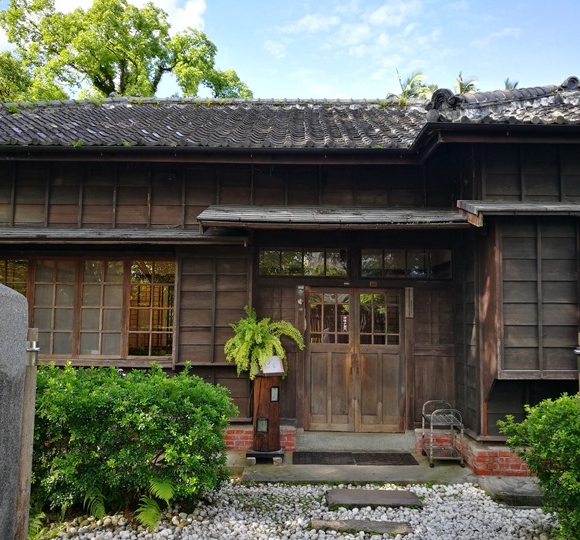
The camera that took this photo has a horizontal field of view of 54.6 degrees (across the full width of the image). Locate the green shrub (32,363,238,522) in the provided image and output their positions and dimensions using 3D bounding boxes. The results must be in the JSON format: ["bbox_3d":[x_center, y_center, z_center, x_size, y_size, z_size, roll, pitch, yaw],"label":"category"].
[{"bbox_3d":[-1.666,1.584,5.536,2.257,1.261,1.350,0,-4,0],"label":"green shrub"}]

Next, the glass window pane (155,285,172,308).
[{"bbox_3d":[-1.591,0.336,7.089,0.266,0.280,0.020,1,-5,0],"label":"glass window pane"}]

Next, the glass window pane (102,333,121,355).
[{"bbox_3d":[-2.238,0.931,7.061,0.239,0.281,0.020,1,-5,0],"label":"glass window pane"}]

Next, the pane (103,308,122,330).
[{"bbox_3d":[-2.258,0.636,7.148,0.248,0.284,0.020,1,-5,1],"label":"pane"}]

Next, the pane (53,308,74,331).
[{"bbox_3d":[-2.876,0.633,7.155,0.246,0.282,0.020,1,-5,1],"label":"pane"}]

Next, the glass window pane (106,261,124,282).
[{"bbox_3d":[-2.243,0.021,7.201,0.236,0.281,0.020,1,-5,1],"label":"glass window pane"}]

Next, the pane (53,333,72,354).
[{"bbox_3d":[-2.881,0.939,7.128,0.245,0.283,0.020,1,-5,1],"label":"pane"}]

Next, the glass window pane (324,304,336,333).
[{"bbox_3d":[0.513,0.619,7.162,0.149,0.353,0.020,1,-5,1],"label":"glass window pane"}]

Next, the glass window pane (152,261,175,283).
[{"bbox_3d":[-1.613,0.026,7.194,0.276,0.290,0.020,1,-5,1],"label":"glass window pane"}]

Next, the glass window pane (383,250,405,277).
[{"bbox_3d":[1.334,-0.083,7.252,0.283,0.334,0.030,0,-4,0],"label":"glass window pane"}]

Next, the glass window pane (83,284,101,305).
[{"bbox_3d":[-2.528,0.326,7.178,0.234,0.275,0.020,1,-5,1],"label":"glass window pane"}]

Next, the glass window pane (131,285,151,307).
[{"bbox_3d":[-1.901,0.333,7.171,0.266,0.284,0.020,1,-5,1],"label":"glass window pane"}]

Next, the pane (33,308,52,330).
[{"bbox_3d":[-3.134,0.628,7.127,0.254,0.279,0.030,0,-4,0],"label":"pane"}]

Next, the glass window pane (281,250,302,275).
[{"bbox_3d":[0.024,-0.086,7.066,0.254,0.312,0.025,1,-5,0],"label":"glass window pane"}]

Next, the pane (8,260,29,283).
[{"bbox_3d":[-3.455,0.020,7.129,0.257,0.283,0.020,1,-5,0],"label":"pane"}]

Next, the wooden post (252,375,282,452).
[{"bbox_3d":[-0.259,1.629,6.478,0.316,0.845,0.316,1,-5,0],"label":"wooden post"}]

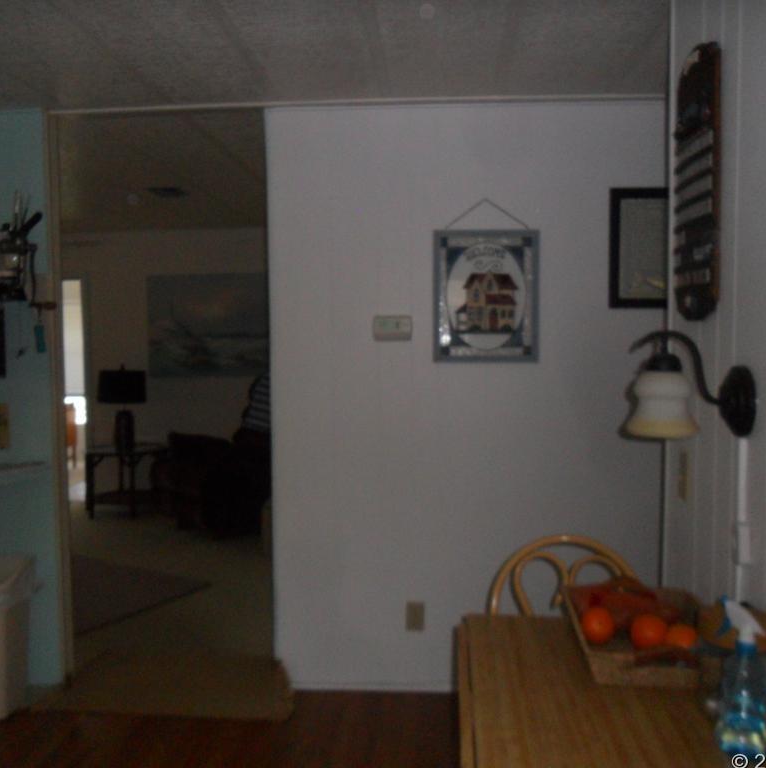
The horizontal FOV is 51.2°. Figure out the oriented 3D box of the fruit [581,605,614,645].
[{"bbox_3d":[0.456,0.512,1.689,0.075,0.075,0.075,0,4,4],"label":"fruit"}]

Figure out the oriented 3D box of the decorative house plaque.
[{"bbox_3d":[0.391,-0.334,3.035,0.398,0.501,0.020,0,4,4],"label":"decorative house plaque"}]

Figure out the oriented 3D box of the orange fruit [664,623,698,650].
[{"bbox_3d":[0.602,0.515,1.616,0.070,0.070,0.070,0,4,4],"label":"orange fruit"}]

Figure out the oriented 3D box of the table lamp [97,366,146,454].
[{"bbox_3d":[-2.024,0.198,6.195,0.360,0.670,0.330,0,4,4],"label":"table lamp"}]

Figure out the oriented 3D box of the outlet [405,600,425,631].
[{"bbox_3d":[0.127,0.914,3.138,0.071,0.114,0.010,0,4,4],"label":"outlet"}]

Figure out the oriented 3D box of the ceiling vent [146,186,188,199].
[{"bbox_3d":[-1.276,-1.143,4.751,0.210,0.030,0.250,0,4,4],"label":"ceiling vent"}]

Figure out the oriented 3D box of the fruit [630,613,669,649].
[{"bbox_3d":[0.537,0.497,1.611,0.075,0.073,0.075,0,4,4],"label":"fruit"}]

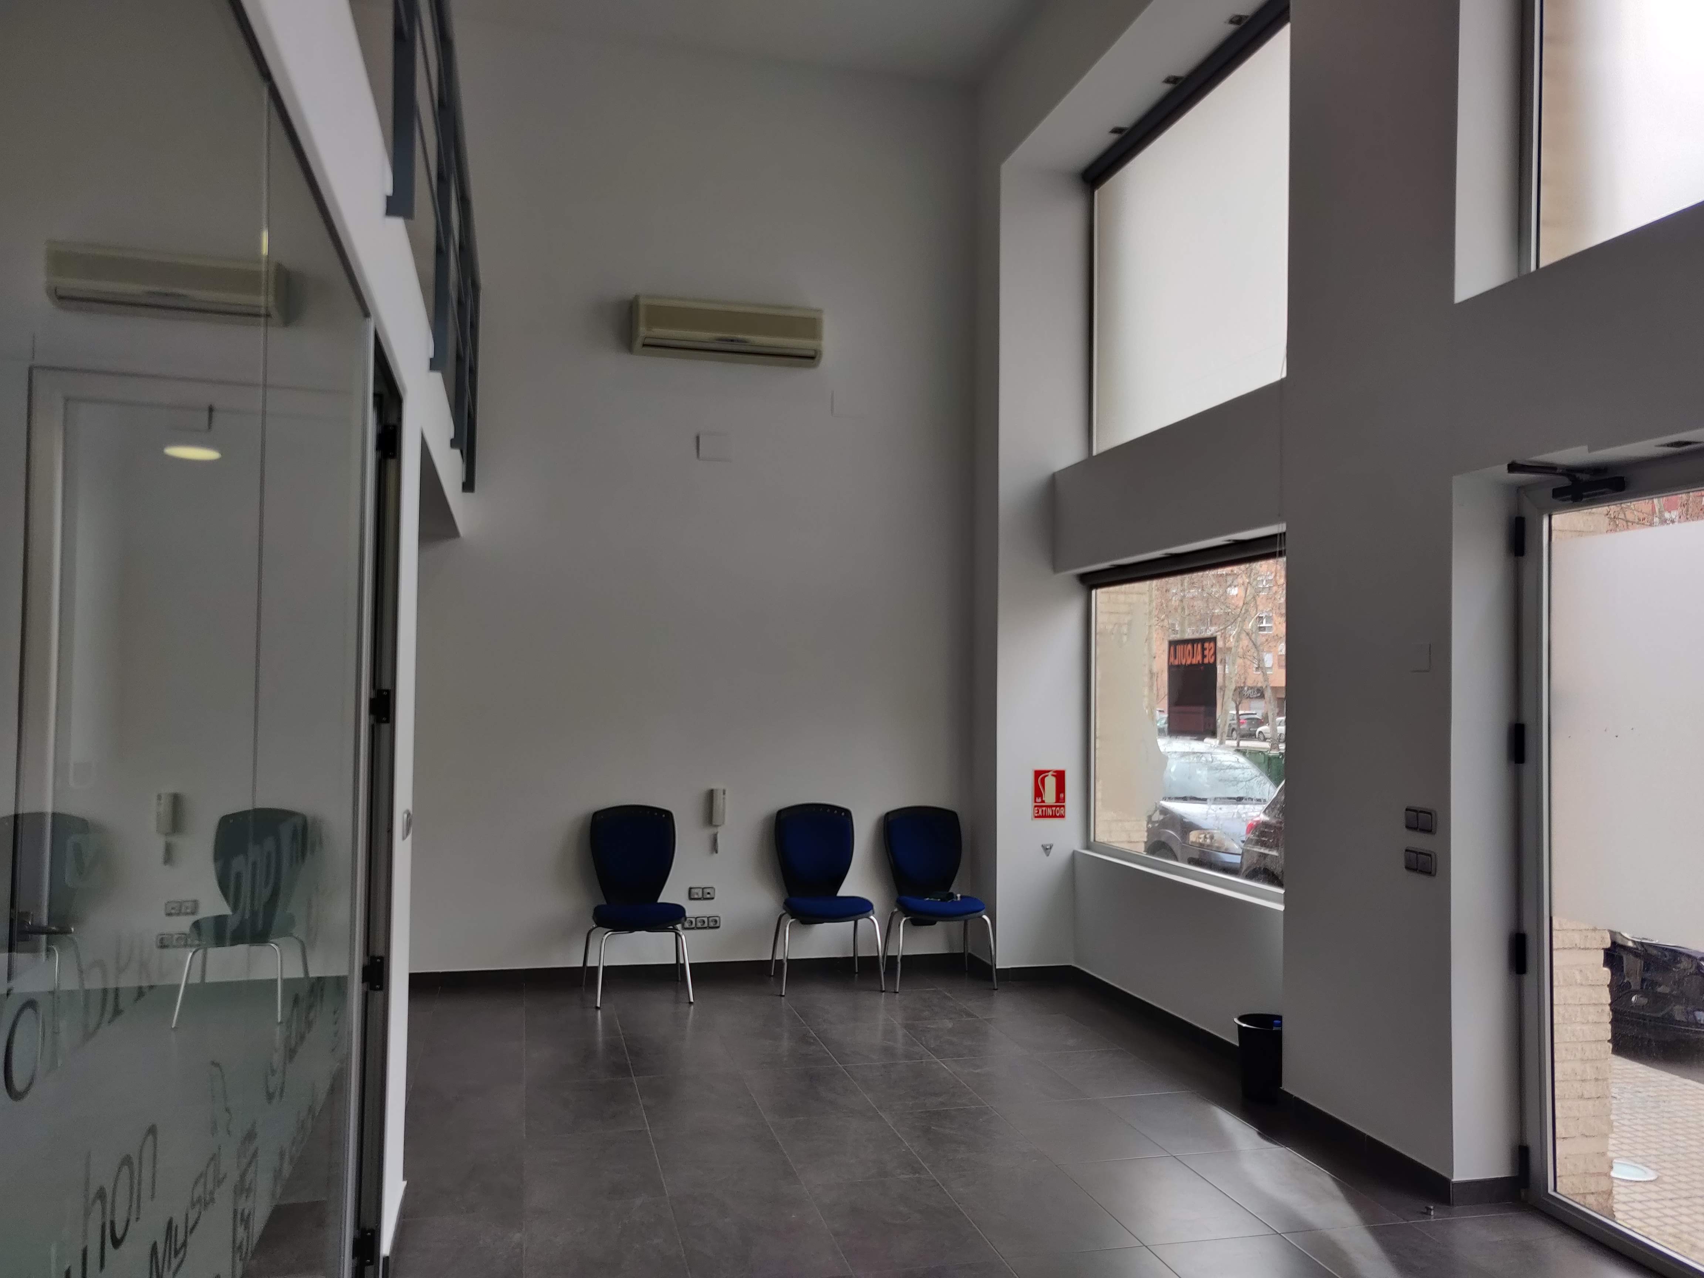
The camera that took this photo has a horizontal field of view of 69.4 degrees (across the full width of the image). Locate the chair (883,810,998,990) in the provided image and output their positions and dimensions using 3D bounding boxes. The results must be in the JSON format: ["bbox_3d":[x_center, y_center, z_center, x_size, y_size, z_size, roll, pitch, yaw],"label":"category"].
[{"bbox_3d":[0.499,1.491,7.157,0.588,0.994,0.515,2,-3,-11],"label":"chair"}]

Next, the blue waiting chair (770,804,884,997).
[{"bbox_3d":[-0.159,1.460,6.996,0.570,0.980,0.560,2,-3,-15],"label":"blue waiting chair"}]

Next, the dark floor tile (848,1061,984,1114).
[{"bbox_3d":[0.252,1.891,5.202,0.452,0.010,0.650,2,-3,-15],"label":"dark floor tile"}]

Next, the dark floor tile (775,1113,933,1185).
[{"bbox_3d":[-0.019,1.841,4.443,0.440,0.010,0.630,2,-3,-15],"label":"dark floor tile"}]

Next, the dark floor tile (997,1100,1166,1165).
[{"bbox_3d":[0.851,1.868,4.672,0.440,0.010,0.630,2,-3,-15],"label":"dark floor tile"}]

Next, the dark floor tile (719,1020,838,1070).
[{"bbox_3d":[-0.346,1.892,5.678,0.440,0.010,0.630,2,-3,-15],"label":"dark floor tile"}]

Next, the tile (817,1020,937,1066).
[{"bbox_3d":[0.087,1.919,5.830,0.452,0.010,0.650,2,-3,-15],"label":"tile"}]

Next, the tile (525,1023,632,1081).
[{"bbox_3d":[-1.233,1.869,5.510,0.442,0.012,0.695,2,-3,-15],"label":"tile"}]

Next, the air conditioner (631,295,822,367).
[{"bbox_3d":[-0.718,-1.786,7.173,1.080,0.305,0.210,2,-3,-15],"label":"air conditioner"}]

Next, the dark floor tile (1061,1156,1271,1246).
[{"bbox_3d":[1.020,1.849,4.061,0.452,0.010,0.650,2,-3,-15],"label":"dark floor tile"}]

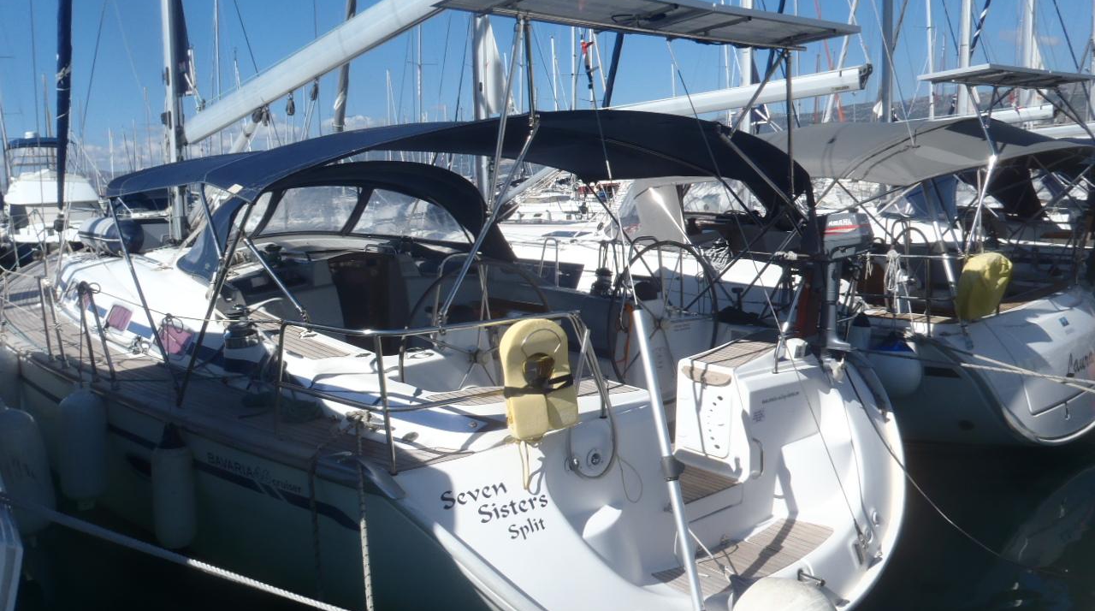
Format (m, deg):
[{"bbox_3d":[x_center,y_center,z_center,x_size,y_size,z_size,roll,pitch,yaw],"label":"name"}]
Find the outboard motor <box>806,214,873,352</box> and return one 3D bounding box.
[{"bbox_3d":[1.805,-0.103,5.490,0.420,1.000,0.320,8,11,43],"label":"outboard motor"}]

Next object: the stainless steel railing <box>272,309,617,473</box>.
[{"bbox_3d":[-0.498,0.326,4.300,1.300,0.635,1.080,-7,11,-41],"label":"stainless steel railing"}]

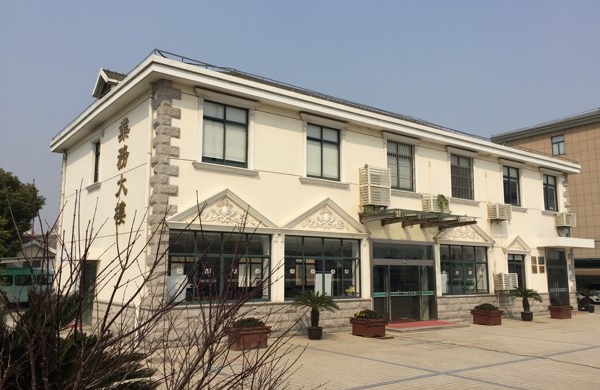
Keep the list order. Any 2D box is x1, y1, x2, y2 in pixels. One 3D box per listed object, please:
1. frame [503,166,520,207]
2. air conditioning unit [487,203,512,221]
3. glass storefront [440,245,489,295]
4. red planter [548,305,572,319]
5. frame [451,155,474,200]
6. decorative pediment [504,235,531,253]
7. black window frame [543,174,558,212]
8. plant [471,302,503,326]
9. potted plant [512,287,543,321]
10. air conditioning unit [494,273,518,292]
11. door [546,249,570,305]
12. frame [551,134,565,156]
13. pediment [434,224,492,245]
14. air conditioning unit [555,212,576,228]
[{"bbox_3d":[9.614,-0.383,22.743,1.345,1.718,0.120,7,-10,-36],"label":"frame"},{"bbox_3d":[9.360,0.848,23.485,1.180,0.710,0.480,6,-10,-37],"label":"air conditioning unit"},{"bbox_3d":[6.342,2.865,19.188,2.897,1.841,0.120,7,-11,-35],"label":"glass storefront"},{"bbox_3d":[10.659,4.794,20.635,0.850,0.500,0.520,7,-11,-35],"label":"red planter"},{"bbox_3d":[7.234,-0.778,22.412,1.600,1.920,0.120,6,-10,-37],"label":"frame"},{"bbox_3d":[9.634,2.214,22.228,2.009,0.828,0.180,7,-10,-36],"label":"decorative pediment"},{"bbox_3d":[13.584,-0.081,27.274,1.450,1.930,0.120,6,-10,-37],"label":"black window frame"},{"bbox_3d":[7.437,4.740,19.973,0.870,0.810,0.880,6,-10,-37],"label":"plant"},{"bbox_3d":[8.891,4.197,19.535,1.120,1.330,1.120,7,-11,-35],"label":"potted plant"},{"bbox_3d":[8.356,3.514,20.280,1.000,0.630,0.420,7,-11,-35],"label":"air conditioning unit"},{"bbox_3d":[12.534,4.064,24.397,1.909,2.820,0.130,7,-10,-36],"label":"door"},{"bbox_3d":[17.843,-3.398,34.654,0.120,1.387,0.875,7,-11,-37],"label":"frame"},{"bbox_3d":[6.624,1.404,20.060,3.782,1.222,0.180,7,-10,-36],"label":"pediment"},{"bbox_3d":[14.518,1.438,27.430,1.270,0.720,0.480,6,-10,-37],"label":"air conditioning unit"}]

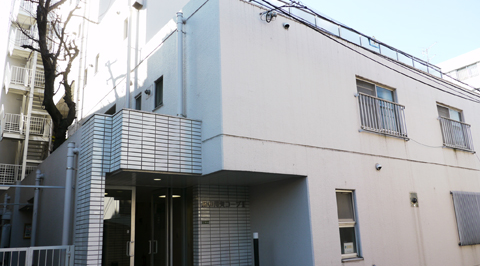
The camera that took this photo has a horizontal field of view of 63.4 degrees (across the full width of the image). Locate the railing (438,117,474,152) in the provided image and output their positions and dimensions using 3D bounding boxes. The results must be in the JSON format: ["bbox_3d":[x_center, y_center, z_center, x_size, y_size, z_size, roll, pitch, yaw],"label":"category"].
[{"bbox_3d":[6.649,0.068,11.860,1.911,0.929,0.142,8,-18,-36],"label":"railing"}]

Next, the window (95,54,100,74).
[{"bbox_3d":[-4.954,-2.414,13.566,0.126,0.677,0.388,8,-18,-36],"label":"window"}]

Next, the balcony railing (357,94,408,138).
[{"bbox_3d":[3.540,-0.391,9.589,1.958,0.929,0.142,8,-18,-36],"label":"balcony railing"}]

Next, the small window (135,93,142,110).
[{"bbox_3d":[-2.577,-0.628,9.950,0.126,0.724,0.446,8,-18,-36],"label":"small window"}]

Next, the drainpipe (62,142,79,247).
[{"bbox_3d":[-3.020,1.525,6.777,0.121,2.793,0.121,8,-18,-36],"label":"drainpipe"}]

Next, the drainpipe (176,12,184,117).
[{"bbox_3d":[-1.232,-1.400,8.009,0.121,2.462,0.121,8,-18,-36],"label":"drainpipe"}]

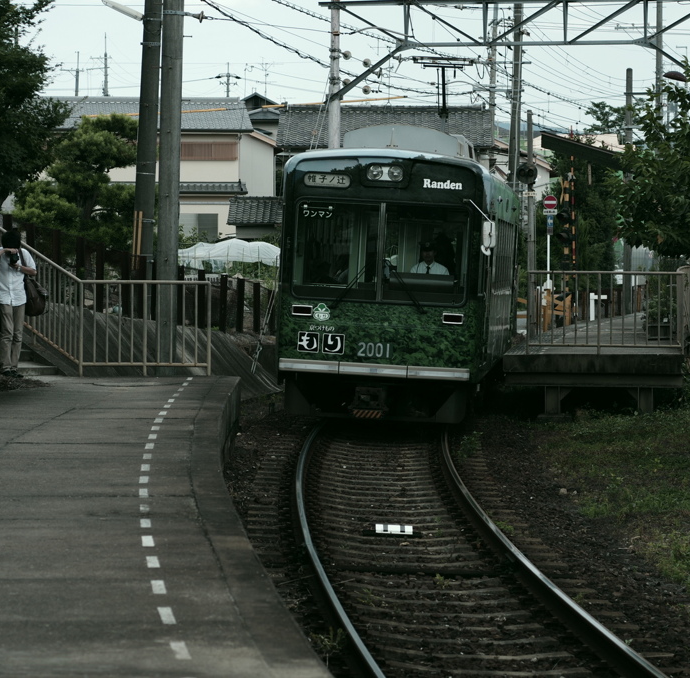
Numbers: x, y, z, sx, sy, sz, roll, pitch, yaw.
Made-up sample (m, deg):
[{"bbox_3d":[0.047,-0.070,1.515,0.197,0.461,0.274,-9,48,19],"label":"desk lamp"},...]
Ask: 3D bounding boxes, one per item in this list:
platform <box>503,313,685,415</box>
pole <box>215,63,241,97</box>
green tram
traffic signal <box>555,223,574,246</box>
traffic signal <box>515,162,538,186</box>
[{"bbox_3d":[5.200,0.211,53.033,2.900,0.800,25.000,0,2,8],"label":"platform"},{"bbox_3d":[-8.796,-13.153,224.698,1.900,15.400,0.600,0,2,0],"label":"pole"},{"bbox_3d":[1.089,-1.106,43.606,2.480,3.700,15.000,3,2,5],"label":"green tram"},{"bbox_3d":[6.040,-2.848,82.000,0.380,0.580,0.500,-1,2,-25],"label":"traffic signal"},{"bbox_3d":[4.458,-4.029,73.000,0.500,0.560,0.320,0,2,6],"label":"traffic signal"}]

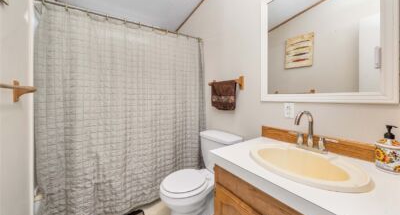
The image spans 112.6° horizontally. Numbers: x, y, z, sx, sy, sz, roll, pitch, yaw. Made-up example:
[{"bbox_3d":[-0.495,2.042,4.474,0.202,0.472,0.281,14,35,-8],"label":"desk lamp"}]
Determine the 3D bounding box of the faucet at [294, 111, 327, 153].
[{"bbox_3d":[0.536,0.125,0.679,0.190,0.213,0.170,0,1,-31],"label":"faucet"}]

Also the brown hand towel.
[{"bbox_3d":[0.233,-0.128,1.363,0.065,0.275,0.360,0,1,-31],"label":"brown hand towel"}]

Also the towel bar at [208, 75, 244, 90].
[{"bbox_3d":[0.246,-0.242,1.397,0.090,0.135,0.470,0,1,-31],"label":"towel bar"}]

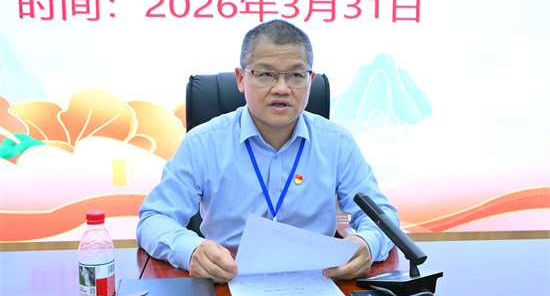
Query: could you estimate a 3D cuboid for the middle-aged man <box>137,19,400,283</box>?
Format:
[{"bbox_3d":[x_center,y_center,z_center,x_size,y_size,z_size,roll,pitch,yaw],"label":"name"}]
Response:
[{"bbox_3d":[-0.020,0.350,1.410,0.640,1.280,0.680,-1,4,-5],"label":"middle-aged man"}]

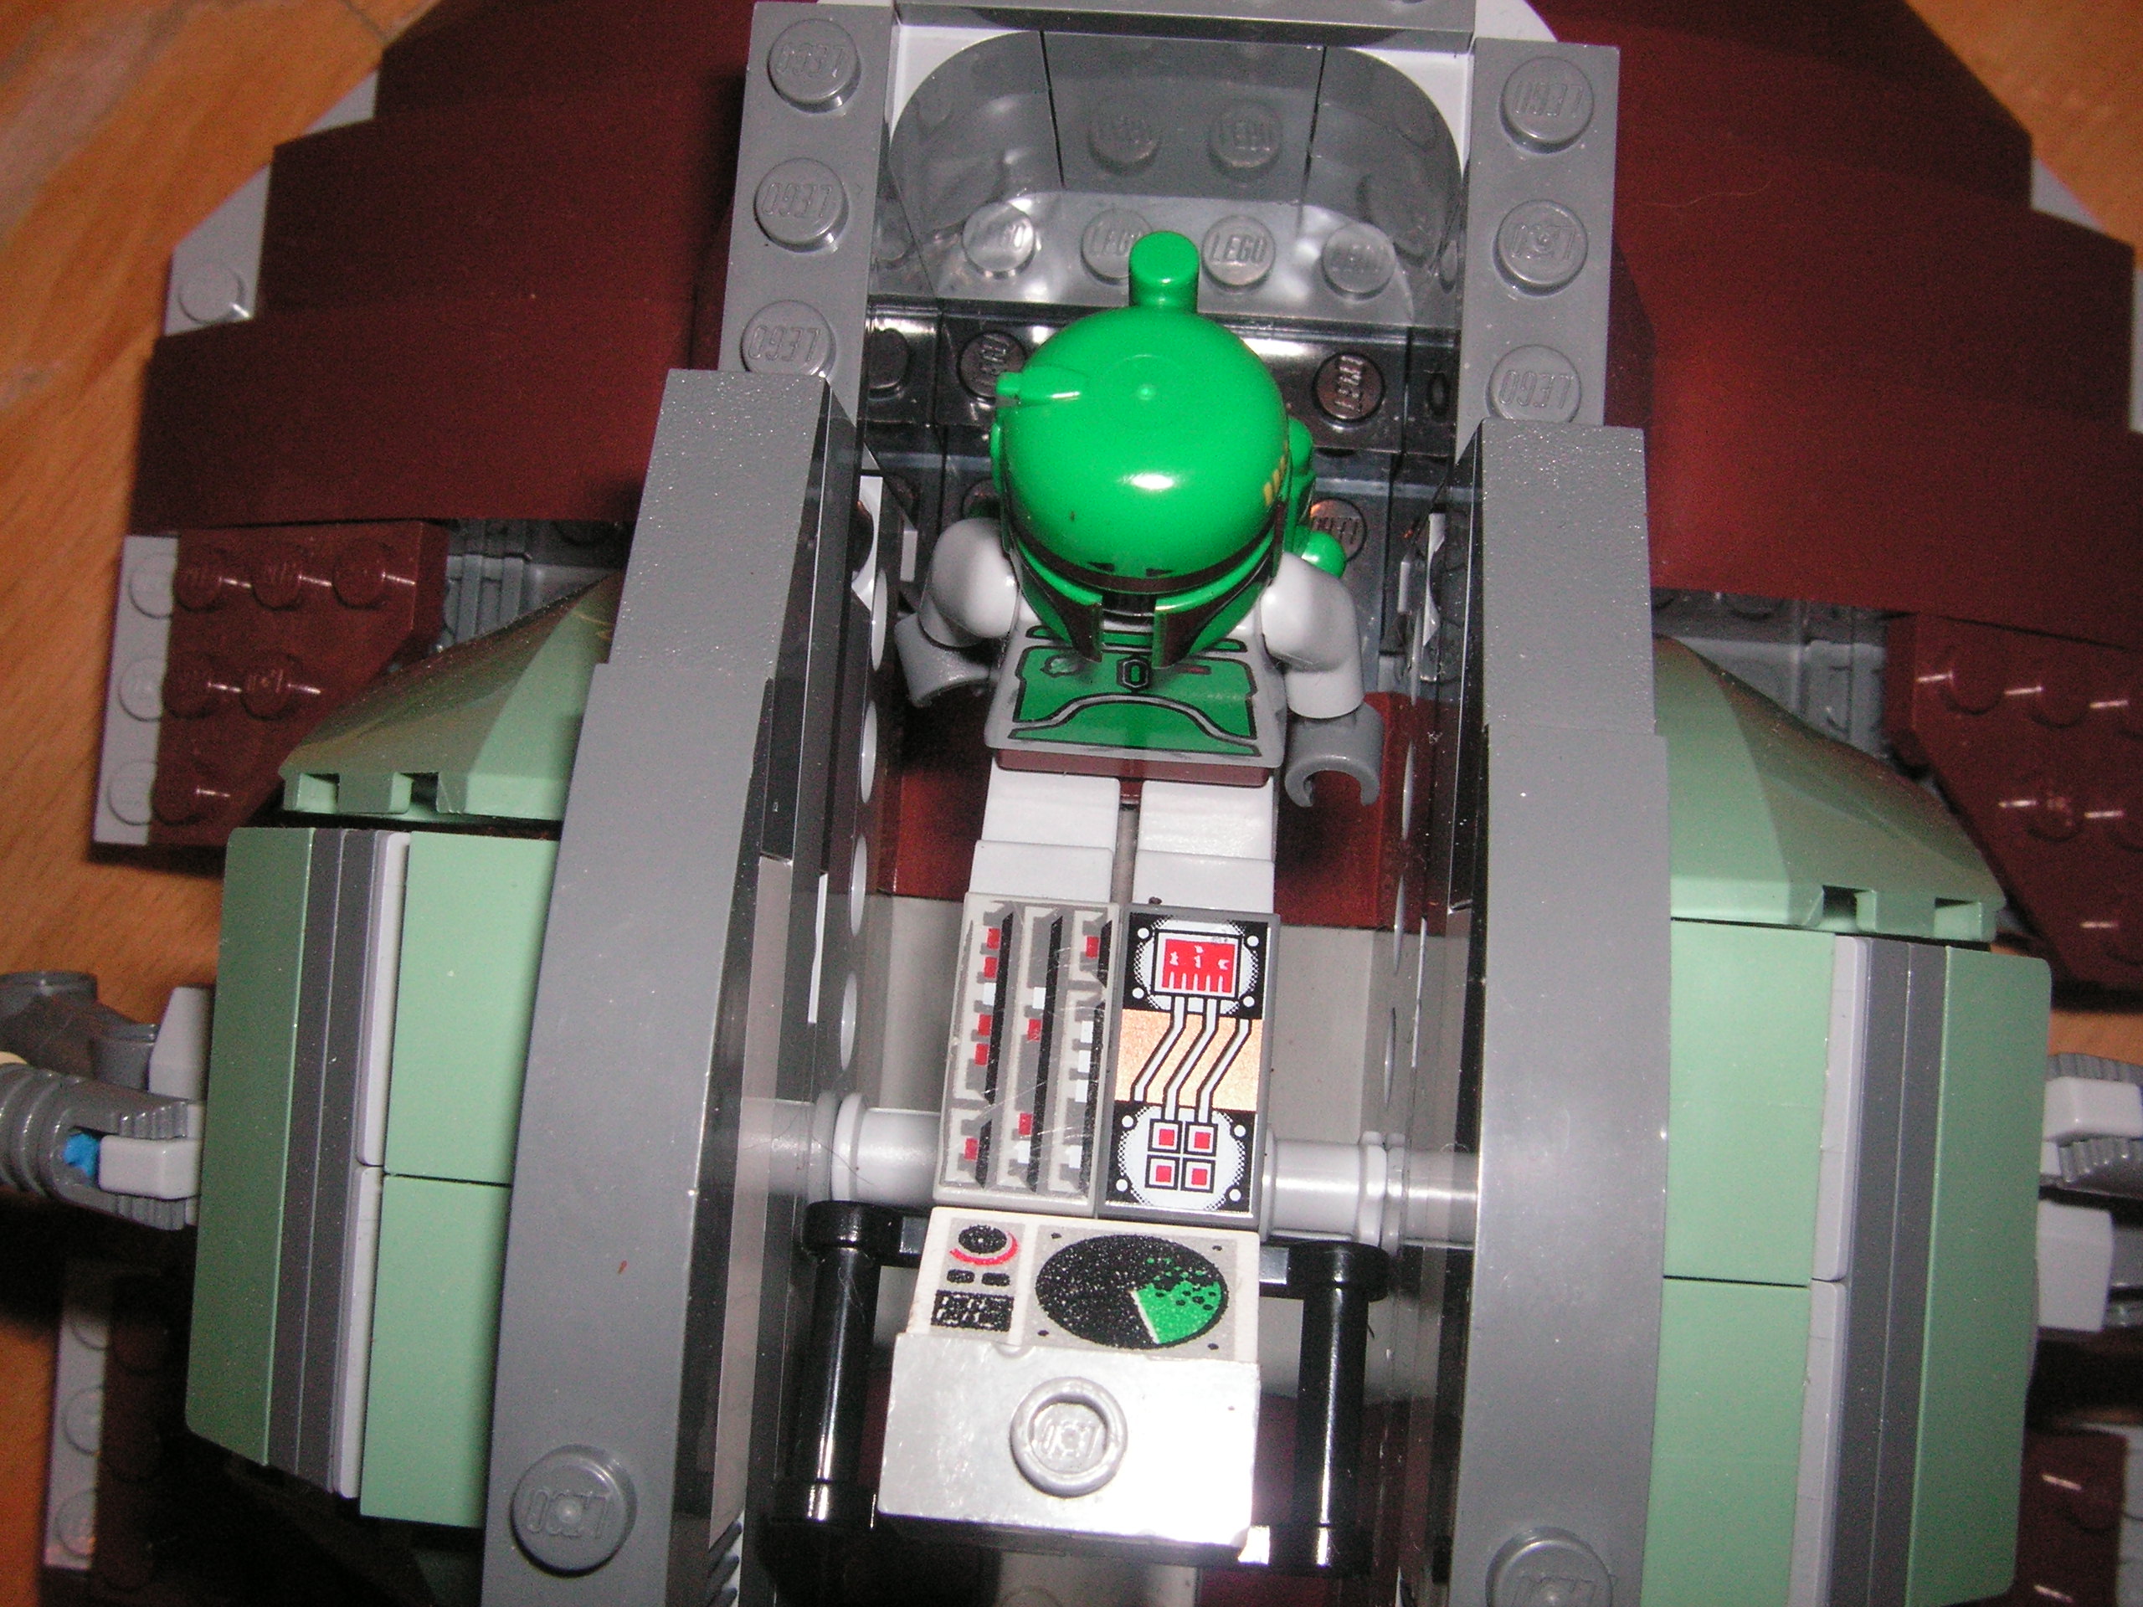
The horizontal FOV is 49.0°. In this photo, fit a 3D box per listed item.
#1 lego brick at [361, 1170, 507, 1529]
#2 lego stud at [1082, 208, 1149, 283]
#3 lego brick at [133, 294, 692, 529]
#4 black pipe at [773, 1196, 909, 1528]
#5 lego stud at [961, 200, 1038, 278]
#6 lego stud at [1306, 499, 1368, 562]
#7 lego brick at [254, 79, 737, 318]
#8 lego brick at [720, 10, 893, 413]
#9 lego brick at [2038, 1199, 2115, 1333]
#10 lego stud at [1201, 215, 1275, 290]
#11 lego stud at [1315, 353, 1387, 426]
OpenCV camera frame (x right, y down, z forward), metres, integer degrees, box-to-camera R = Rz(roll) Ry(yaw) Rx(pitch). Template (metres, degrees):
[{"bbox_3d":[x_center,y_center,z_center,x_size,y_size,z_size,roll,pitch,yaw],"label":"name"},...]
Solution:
[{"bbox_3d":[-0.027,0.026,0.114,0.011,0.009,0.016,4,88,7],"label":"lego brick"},{"bbox_3d":[0.003,-0.037,0.158,0.005,0.002,0.005,4,88,4],"label":"lego stud"},{"bbox_3d":[-0.048,-0.028,0.170,0.050,0.013,0.016,4,89,28],"label":"lego brick"},{"bbox_3d":[-0.011,0.027,0.114,0.005,0.005,0.016,4,79,0],"label":"black pipe"},{"bbox_3d":[-0.005,-0.038,0.158,0.005,0.002,0.005,4,83,3],"label":"lego stud"},{"bbox_3d":[0.018,-0.019,0.165,0.005,0.002,0.005,4,83,3],"label":"lego stud"},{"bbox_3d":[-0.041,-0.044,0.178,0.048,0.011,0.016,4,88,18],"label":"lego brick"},{"bbox_3d":[-0.015,-0.031,0.130,0.008,0.005,0.026,4,83,3],"label":"lego brick"},{"bbox_3d":[0.060,0.029,0.149,0.008,0.009,0.008,4,88,4],"label":"lego brick"},{"bbox_3d":[0.011,-0.037,0.158,0.005,0.002,0.005,4,88,4],"label":"lego stud"},{"bbox_3d":[0.019,-0.028,0.159,0.005,0.002,0.005,4,88,4],"label":"lego stud"}]

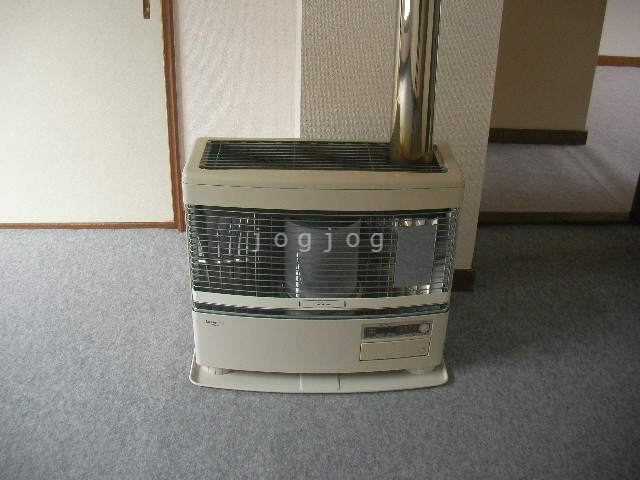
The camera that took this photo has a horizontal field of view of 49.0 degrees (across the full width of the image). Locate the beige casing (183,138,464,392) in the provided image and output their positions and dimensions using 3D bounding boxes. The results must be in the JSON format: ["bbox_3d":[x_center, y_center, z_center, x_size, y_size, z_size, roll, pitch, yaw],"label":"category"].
[{"bbox_3d":[0.003,0.064,1.957,0.710,0.580,0.410,1,23,-2],"label":"beige casing"}]

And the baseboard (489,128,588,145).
[{"bbox_3d":[1.216,-0.577,3.947,0.600,0.082,0.018,0,24,-4],"label":"baseboard"}]

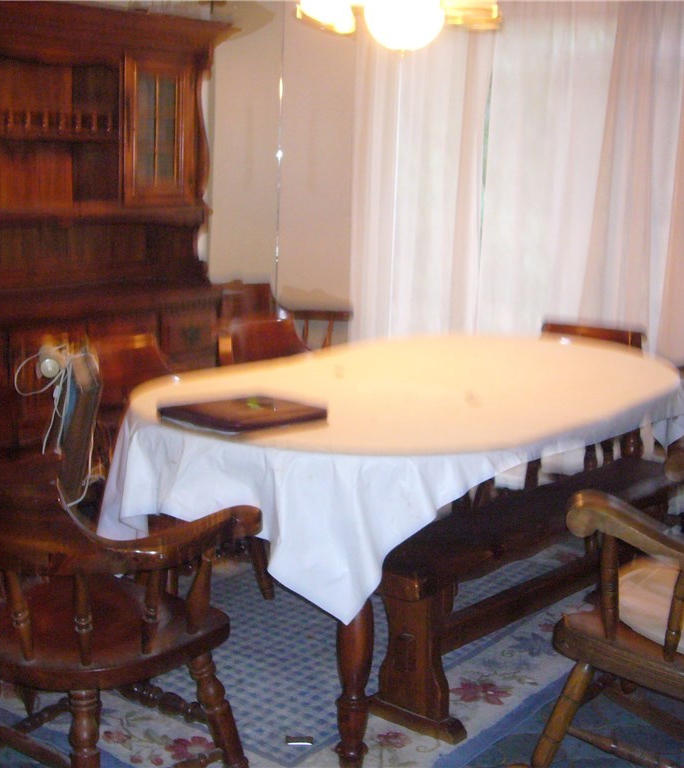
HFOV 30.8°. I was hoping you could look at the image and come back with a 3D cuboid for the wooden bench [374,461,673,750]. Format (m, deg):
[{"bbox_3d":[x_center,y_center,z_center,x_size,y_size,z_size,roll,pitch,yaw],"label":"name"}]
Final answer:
[{"bbox_3d":[0.529,0.558,3.434,0.286,0.440,1.470,10,14,39],"label":"wooden bench"}]

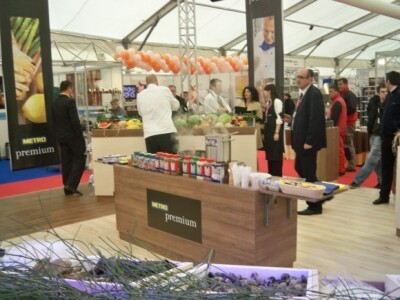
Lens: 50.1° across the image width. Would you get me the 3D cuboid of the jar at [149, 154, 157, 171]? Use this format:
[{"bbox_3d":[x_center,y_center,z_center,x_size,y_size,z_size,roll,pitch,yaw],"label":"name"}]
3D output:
[{"bbox_3d":[-0.454,0.122,4.128,0.069,0.157,0.069,-1,7,0],"label":"jar"}]

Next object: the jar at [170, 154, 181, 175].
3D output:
[{"bbox_3d":[-0.228,0.137,3.885,0.072,0.180,0.072,-9,10,-44],"label":"jar"}]

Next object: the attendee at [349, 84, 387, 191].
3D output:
[{"bbox_3d":[2.691,-0.215,6.742,0.600,1.587,0.450,-3,8,-11],"label":"attendee"}]

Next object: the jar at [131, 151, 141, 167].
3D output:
[{"bbox_3d":[-0.671,0.091,4.424,0.080,0.145,0.080,-8,10,-44],"label":"jar"}]

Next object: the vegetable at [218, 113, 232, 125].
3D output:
[{"bbox_3d":[0.401,-0.483,6.600,0.215,0.190,0.210,-1,7,0],"label":"vegetable"}]

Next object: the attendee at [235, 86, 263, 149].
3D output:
[{"bbox_3d":[0.901,-0.322,7.750,0.480,1.630,0.380,2,8,26],"label":"attendee"}]

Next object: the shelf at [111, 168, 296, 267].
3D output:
[{"bbox_3d":[-0.033,0.601,4.053,0.566,0.795,1.855,-9,10,-44],"label":"shelf"}]

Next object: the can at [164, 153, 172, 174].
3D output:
[{"bbox_3d":[-0.291,0.131,3.898,0.073,0.175,0.073,-1,7,0],"label":"can"}]

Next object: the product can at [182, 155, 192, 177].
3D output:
[{"bbox_3d":[-0.113,0.140,3.785,0.070,0.180,0.070,-8,10,-43],"label":"product can"}]

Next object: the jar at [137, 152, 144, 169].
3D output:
[{"bbox_3d":[-0.594,0.106,4.250,0.073,0.150,0.073,-1,7,0],"label":"jar"}]

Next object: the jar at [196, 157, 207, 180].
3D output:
[{"bbox_3d":[0.013,0.157,3.600,0.080,0.180,0.080,-1,7,0],"label":"jar"}]

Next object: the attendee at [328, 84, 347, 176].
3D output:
[{"bbox_3d":[2.504,-0.376,7.756,0.330,1.680,0.470,1,7,18],"label":"attendee"}]

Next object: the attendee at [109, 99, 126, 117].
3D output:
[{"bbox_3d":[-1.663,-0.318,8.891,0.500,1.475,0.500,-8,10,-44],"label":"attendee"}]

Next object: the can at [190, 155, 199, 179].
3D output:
[{"bbox_3d":[-0.045,0.152,3.722,0.069,0.182,0.069,-1,7,0],"label":"can"}]

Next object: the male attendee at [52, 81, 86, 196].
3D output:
[{"bbox_3d":[-2.032,-0.176,6.656,0.470,1.760,0.330,4,9,36],"label":"male attendee"}]

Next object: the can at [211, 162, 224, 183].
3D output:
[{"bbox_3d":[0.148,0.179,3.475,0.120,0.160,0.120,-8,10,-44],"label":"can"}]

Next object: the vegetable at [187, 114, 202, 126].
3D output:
[{"bbox_3d":[-0.078,-0.462,6.650,0.220,0.190,0.215,-1,7,0],"label":"vegetable"}]

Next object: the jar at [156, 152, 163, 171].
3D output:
[{"bbox_3d":[-0.390,0.107,4.108,0.073,0.175,0.073,-1,7,0],"label":"jar"}]

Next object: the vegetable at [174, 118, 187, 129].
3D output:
[{"bbox_3d":[-0.270,-0.369,6.020,0.165,0.135,0.165,0,7,9],"label":"vegetable"}]

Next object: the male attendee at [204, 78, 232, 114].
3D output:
[{"bbox_3d":[0.293,-0.359,7.566,0.420,1.780,0.520,6,10,45],"label":"male attendee"}]

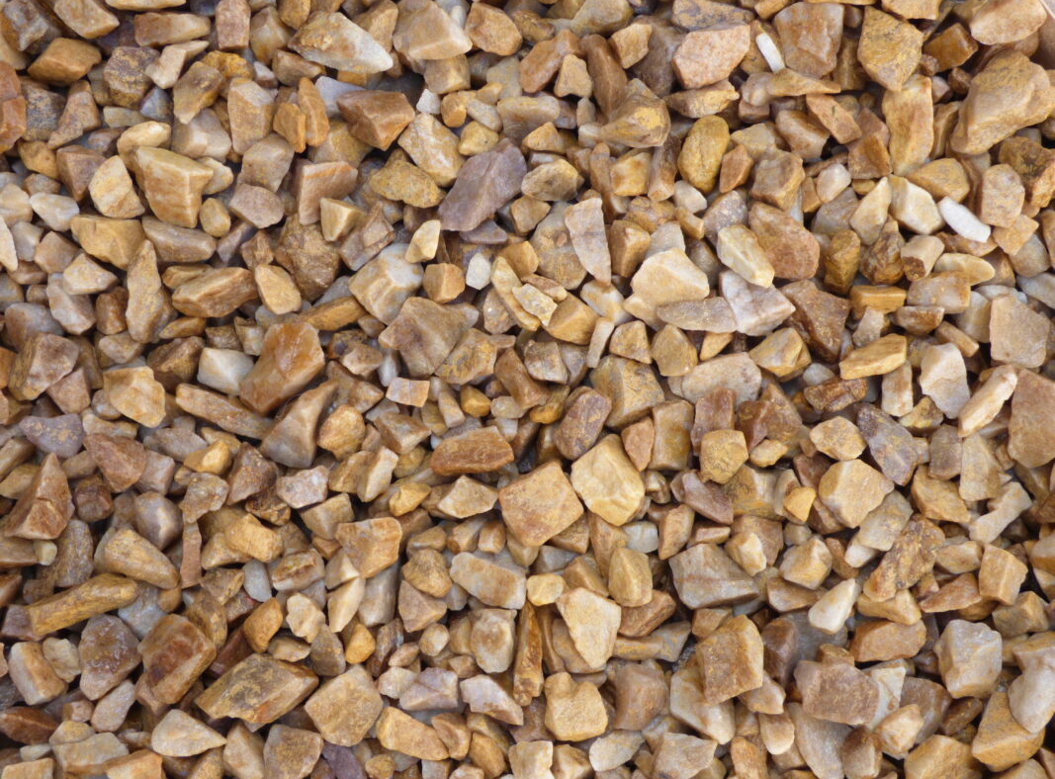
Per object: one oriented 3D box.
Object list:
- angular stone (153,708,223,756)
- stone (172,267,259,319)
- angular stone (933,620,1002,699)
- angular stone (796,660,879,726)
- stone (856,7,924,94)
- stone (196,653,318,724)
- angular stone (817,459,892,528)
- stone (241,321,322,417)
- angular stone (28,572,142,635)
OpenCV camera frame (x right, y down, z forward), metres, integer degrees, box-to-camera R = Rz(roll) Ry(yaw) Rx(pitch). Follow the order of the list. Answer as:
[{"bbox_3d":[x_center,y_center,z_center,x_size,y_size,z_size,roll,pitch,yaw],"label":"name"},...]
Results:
[{"bbox_3d":[-0.143,0.145,0.705,0.031,0.015,0.019,11,73,3],"label":"angular stone"},{"bbox_3d":[-0.133,-0.040,0.707,0.032,0.018,0.021,-36,82,-6],"label":"stone"},{"bbox_3d":[0.188,0.116,0.715,0.028,0.023,0.032,5,73,1],"label":"angular stone"},{"bbox_3d":[0.125,0.122,0.678,0.035,0.017,0.022,10,80,2],"label":"angular stone"},{"bbox_3d":[0.155,-0.147,0.726,0.031,0.019,0.029,26,81,4],"label":"stone"},{"bbox_3d":[-0.114,0.128,0.711,0.046,0.019,0.027,-37,77,-11],"label":"stone"},{"bbox_3d":[0.142,0.045,0.736,0.028,0.021,0.025,37,76,10],"label":"angular stone"},{"bbox_3d":[-0.105,-0.011,0.702,0.043,0.021,0.026,-43,83,-7],"label":"stone"},{"bbox_3d":[-0.192,0.090,0.722,0.048,0.015,0.015,-21,74,-6],"label":"angular stone"}]

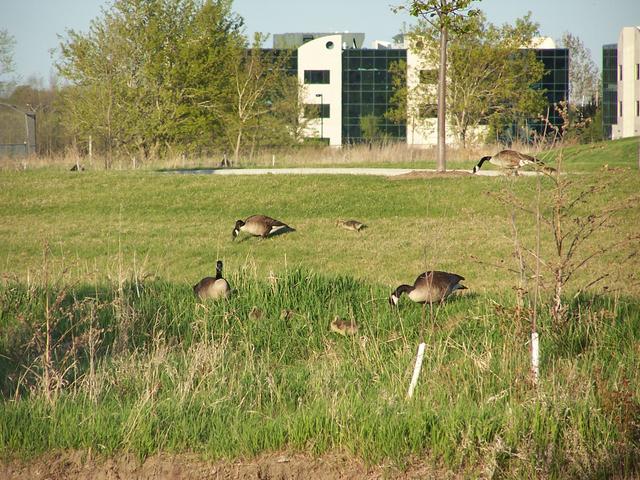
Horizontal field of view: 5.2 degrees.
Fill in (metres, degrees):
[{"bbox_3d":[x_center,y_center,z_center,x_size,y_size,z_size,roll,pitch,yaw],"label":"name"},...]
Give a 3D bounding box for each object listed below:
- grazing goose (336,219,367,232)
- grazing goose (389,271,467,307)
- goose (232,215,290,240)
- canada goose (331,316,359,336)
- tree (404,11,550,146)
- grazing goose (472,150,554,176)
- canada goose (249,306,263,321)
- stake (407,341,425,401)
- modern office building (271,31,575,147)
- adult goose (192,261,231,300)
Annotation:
[{"bbox_3d":[0.391,-0.179,90.000,0.340,0.160,0.130,0,1,0],"label":"grazing goose"},{"bbox_3d":[1.076,0.503,70.000,0.790,0.400,0.300,0,1,-6],"label":"grazing goose"},{"bbox_3d":[-0.720,-0.157,88.000,0.750,0.330,0.290,0,1,0],"label":"goose"},{"bbox_3d":[0.235,0.841,67.500,0.270,0.200,0.140,0,1,-6],"label":"canada goose"},{"bbox_3d":[9.272,-9.762,430.000,8.900,8.300,8.000,0,1,0],"label":"tree"},{"bbox_3d":[2.562,-1.024,94.000,1.000,0.360,0.300,0,1,0],"label":"grazing goose"},{"bbox_3d":[-0.624,0.731,68.000,0.220,0.190,0.130,1,1,41],"label":"canada goose"},{"bbox_3d":[0.881,1.207,64.500,0.050,0.530,0.045,17,1,0],"label":"stake"},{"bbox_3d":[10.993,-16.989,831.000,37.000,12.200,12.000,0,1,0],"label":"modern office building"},{"bbox_3d":[-1.081,0.463,70.000,0.300,0.520,0.580,-1,1,-30],"label":"adult goose"}]

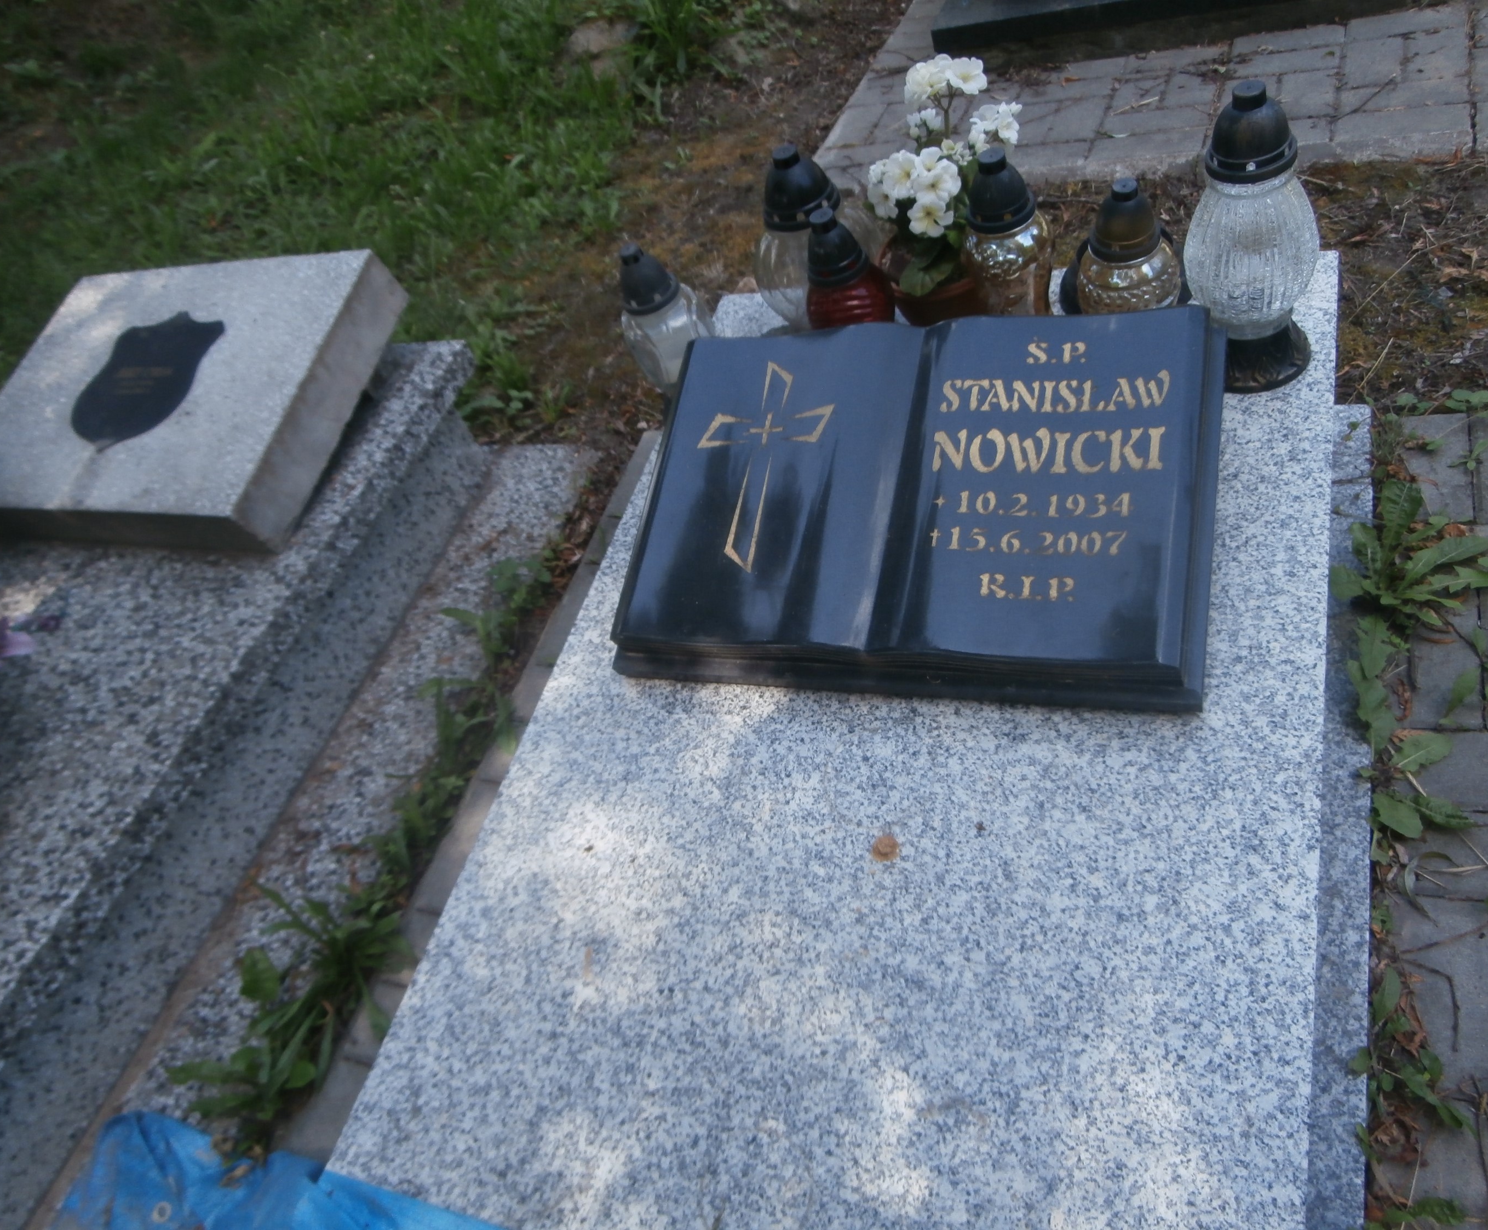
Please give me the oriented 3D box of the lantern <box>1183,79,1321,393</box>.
[{"bbox_3d":[0.519,-0.386,1.158,0.129,0.333,0.129,1,54,24],"label":"lantern"}]

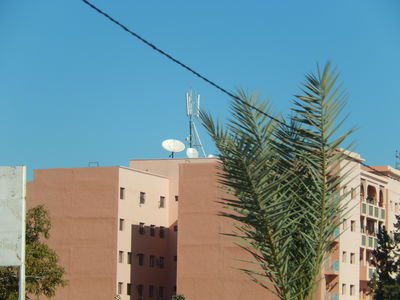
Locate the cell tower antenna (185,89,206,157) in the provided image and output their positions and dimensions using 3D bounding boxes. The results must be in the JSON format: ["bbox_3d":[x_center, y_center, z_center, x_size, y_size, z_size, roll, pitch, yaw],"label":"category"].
[{"bbox_3d":[-0.419,-2.724,224.000,2.000,7.000,1.800,-1,-6,20],"label":"cell tower antenna"}]

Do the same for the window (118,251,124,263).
[{"bbox_3d":[-7.636,10.278,205.804,0.150,1.146,1.135,-1,-6,20],"label":"window"}]

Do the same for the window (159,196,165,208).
[{"bbox_3d":[-3.812,5.295,216.351,0.150,1.146,1.135,-1,-6,20],"label":"window"}]

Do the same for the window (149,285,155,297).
[{"bbox_3d":[-4.888,14.126,212.943,0.150,1.146,1.135,-1,-6,20],"label":"window"}]

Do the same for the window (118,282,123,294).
[{"bbox_3d":[-7.686,13.312,205.491,0.150,1.146,1.135,-1,-6,20],"label":"window"}]

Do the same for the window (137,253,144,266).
[{"bbox_3d":[-5.831,10.804,210.612,0.150,1.146,1.135,-1,-6,20],"label":"window"}]

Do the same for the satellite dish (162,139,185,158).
[{"bbox_3d":[-2.752,-0.052,222.000,2.400,2.200,1.800,2,-6,-11],"label":"satellite dish"}]

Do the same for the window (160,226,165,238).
[{"bbox_3d":[-3.861,8.329,216.038,0.150,1.146,1.135,-1,-6,20],"label":"window"}]

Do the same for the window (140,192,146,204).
[{"bbox_3d":[-5.732,4.737,211.238,0.150,1.146,1.135,-1,-6,20],"label":"window"}]

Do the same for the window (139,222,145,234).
[{"bbox_3d":[-5.781,7.770,210.925,0.150,1.146,1.135,-1,-6,20],"label":"window"}]

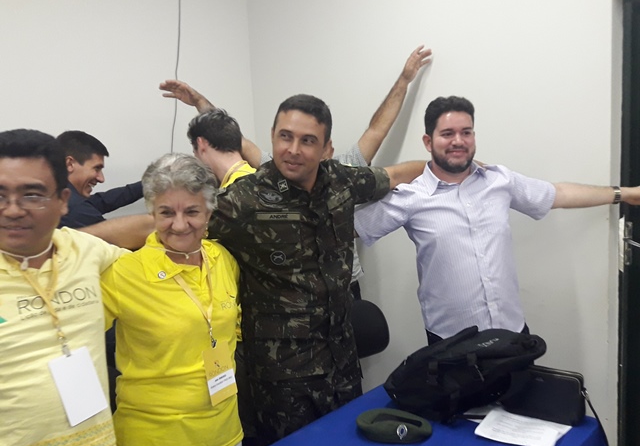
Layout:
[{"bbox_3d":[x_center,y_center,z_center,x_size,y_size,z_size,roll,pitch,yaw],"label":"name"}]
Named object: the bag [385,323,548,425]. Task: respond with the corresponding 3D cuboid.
[{"bbox_3d":[0.430,0.432,1.540,0.450,0.180,0.250,-11,7,-11],"label":"bag"}]

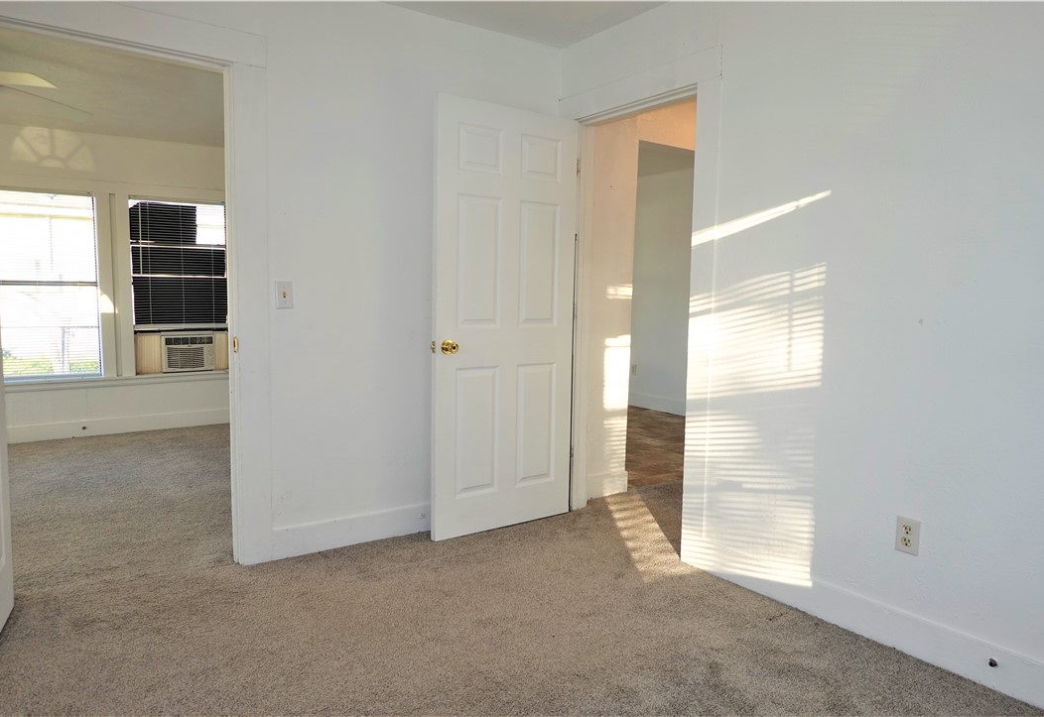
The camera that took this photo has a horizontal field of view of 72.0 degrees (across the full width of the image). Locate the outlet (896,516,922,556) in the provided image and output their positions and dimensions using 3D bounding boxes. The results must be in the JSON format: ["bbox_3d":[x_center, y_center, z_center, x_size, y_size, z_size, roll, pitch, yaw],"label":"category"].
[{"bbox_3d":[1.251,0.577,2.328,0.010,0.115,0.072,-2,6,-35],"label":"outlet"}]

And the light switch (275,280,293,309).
[{"bbox_3d":[-0.995,-0.266,3.016,0.071,0.115,0.016,-2,6,-35],"label":"light switch"}]

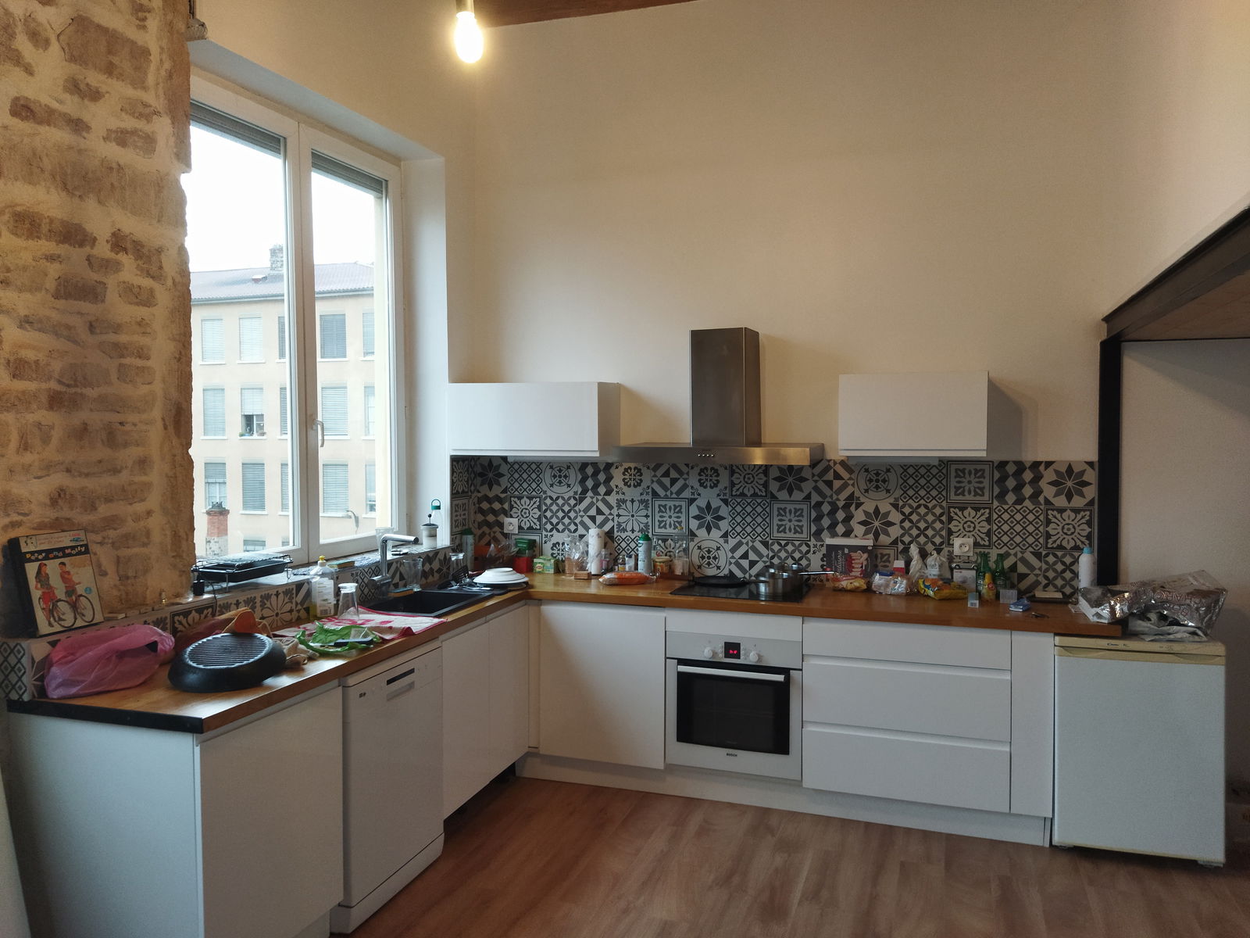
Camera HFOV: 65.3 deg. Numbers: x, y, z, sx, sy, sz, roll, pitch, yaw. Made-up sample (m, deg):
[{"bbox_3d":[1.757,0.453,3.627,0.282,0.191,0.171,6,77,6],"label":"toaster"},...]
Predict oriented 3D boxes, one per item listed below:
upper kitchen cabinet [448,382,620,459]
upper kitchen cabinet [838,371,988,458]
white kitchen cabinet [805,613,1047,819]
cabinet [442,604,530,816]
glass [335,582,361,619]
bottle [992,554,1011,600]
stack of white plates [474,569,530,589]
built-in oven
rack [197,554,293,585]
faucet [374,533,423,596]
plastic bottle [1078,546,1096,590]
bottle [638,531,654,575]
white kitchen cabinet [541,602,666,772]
[{"bbox_3d":[-0.443,-0.249,4.885,0.800,0.360,0.335,1,4,21],"label":"upper kitchen cabinet"},{"bbox_3d":[1.260,-0.238,4.246,0.600,0.353,0.335,1,4,21],"label":"upper kitchen cabinet"},{"bbox_3d":[1.286,0.953,4.149,0.952,0.720,0.580,1,4,21],"label":"white kitchen cabinet"},{"bbox_3d":[-0.840,0.975,4.208,0.575,0.710,0.780,1,3,19],"label":"cabinet"},{"bbox_3d":[-1.097,0.525,3.880,0.086,0.135,0.086,1,4,21],"label":"glass"},{"bbox_3d":[1.609,0.451,4.167,0.062,0.192,0.062,1,4,21],"label":"bottle"},{"bbox_3d":[-0.569,0.506,4.558,0.260,0.065,0.260,1,3,19],"label":"stack of white plates"},{"bbox_3d":[0.547,0.991,4.413,0.597,0.592,0.550,1,3,19],"label":"built-in oven"},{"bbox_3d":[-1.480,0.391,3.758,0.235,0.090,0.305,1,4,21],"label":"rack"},{"bbox_3d":[-0.984,0.426,4.178,0.230,0.278,0.110,1,3,27],"label":"faucet"},{"bbox_3d":[1.966,0.451,4.139,0.072,0.225,0.072,1,3,19],"label":"plastic bottle"},{"bbox_3d":[0.106,0.420,4.836,0.070,0.207,0.070,1,4,21],"label":"bottle"},{"bbox_3d":[-0.014,0.945,4.632,0.605,0.715,0.570,1,3,19],"label":"white kitchen cabinet"}]

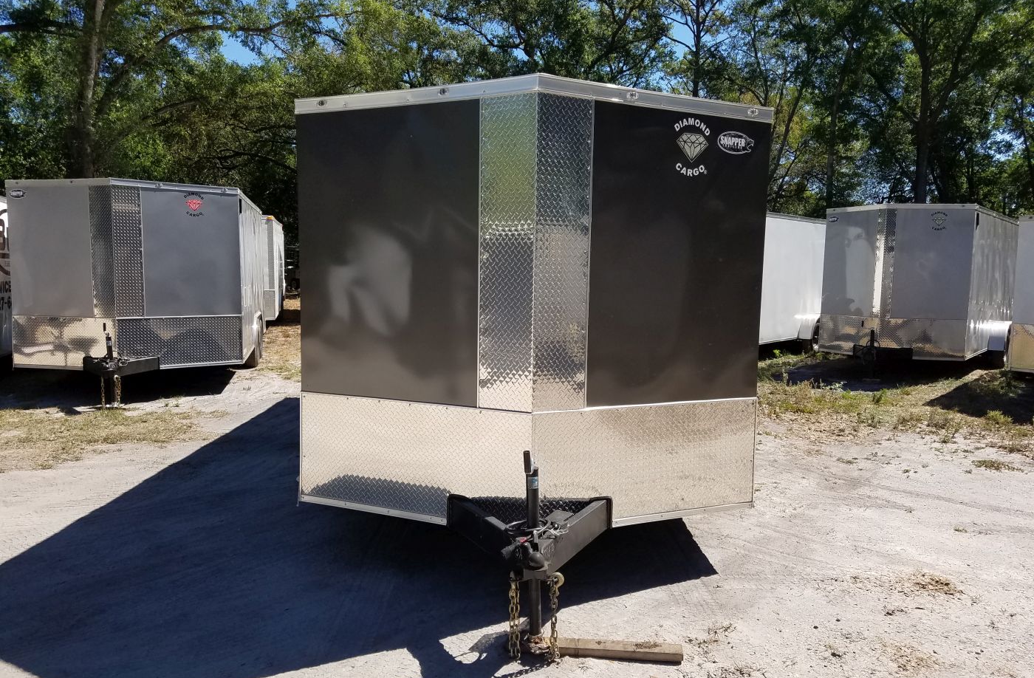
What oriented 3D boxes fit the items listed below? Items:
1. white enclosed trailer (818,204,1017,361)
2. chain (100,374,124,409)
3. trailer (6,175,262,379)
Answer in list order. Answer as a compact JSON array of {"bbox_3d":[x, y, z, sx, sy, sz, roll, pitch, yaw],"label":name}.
[{"bbox_3d":[7.059,-0.905,13.601,2.320,2.530,5.967,5,7,39],"label":"white enclosed trailer"},{"bbox_3d":[-4.396,0.574,8.420,0.225,0.360,0.085,-1,5,-14],"label":"chain"},{"bbox_3d":[-5.181,-0.782,11.153,2.590,2.513,6.233,-1,5,-14],"label":"trailer"}]

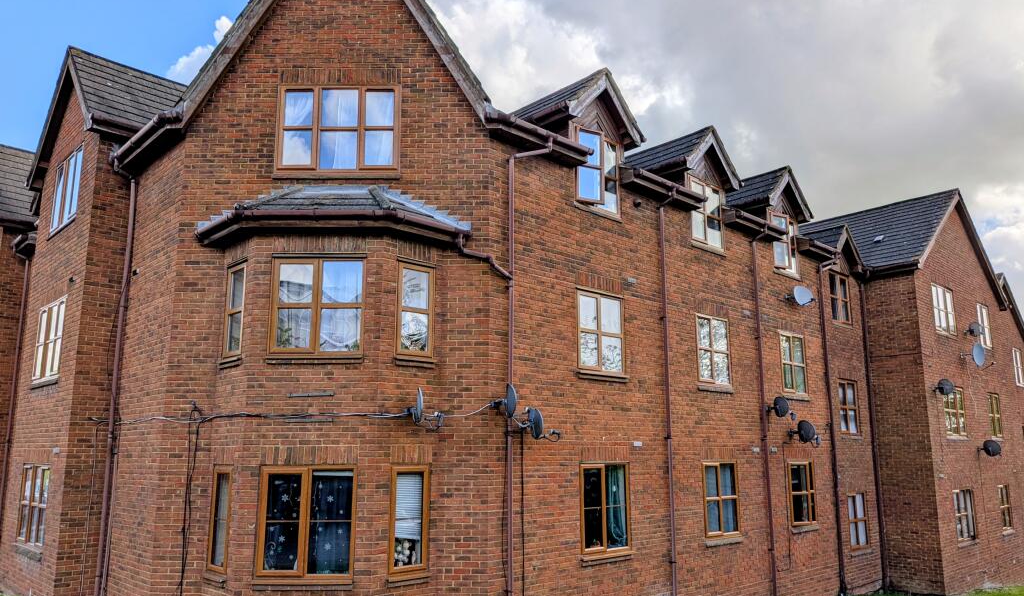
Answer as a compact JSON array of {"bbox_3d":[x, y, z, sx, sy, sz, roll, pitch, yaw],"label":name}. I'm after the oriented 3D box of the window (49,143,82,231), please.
[{"bbox_3d":[-7.762,-1.873,12.372,1.561,1.279,0.120,-11,-15,43],"label":"window"}]

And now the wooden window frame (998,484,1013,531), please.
[{"bbox_3d":[13.935,5.908,20.042,0.870,1.220,0.100,10,-15,-40],"label":"wooden window frame"}]

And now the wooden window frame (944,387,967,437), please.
[{"bbox_3d":[11.629,2.971,18.597,1.300,1.250,0.100,10,-15,-40],"label":"wooden window frame"}]

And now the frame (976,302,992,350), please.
[{"bbox_3d":[14.646,0.870,21.980,1.091,1.329,0.120,10,-15,-41],"label":"frame"}]

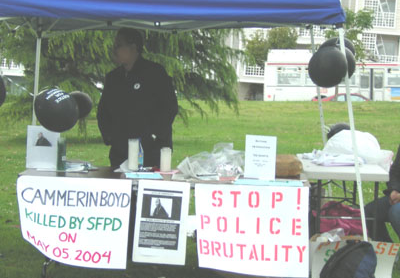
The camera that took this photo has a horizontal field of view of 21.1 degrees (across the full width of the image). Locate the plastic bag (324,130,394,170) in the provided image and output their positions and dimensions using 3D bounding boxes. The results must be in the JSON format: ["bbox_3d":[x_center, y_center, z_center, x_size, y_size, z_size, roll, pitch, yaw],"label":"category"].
[{"bbox_3d":[1.209,0.073,8.250,0.500,0.260,0.380,2,4,5],"label":"plastic bag"}]

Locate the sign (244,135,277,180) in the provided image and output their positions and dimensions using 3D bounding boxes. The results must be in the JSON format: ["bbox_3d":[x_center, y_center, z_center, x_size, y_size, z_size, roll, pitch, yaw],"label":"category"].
[{"bbox_3d":[0.395,0.120,6.970,0.216,0.280,0.020,4,1,22],"label":"sign"}]

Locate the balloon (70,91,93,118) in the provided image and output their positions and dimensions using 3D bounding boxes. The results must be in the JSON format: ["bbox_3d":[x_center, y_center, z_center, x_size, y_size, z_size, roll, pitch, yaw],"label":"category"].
[{"bbox_3d":[-0.831,-0.229,7.350,0.190,0.200,0.190,2,5,0],"label":"balloon"}]

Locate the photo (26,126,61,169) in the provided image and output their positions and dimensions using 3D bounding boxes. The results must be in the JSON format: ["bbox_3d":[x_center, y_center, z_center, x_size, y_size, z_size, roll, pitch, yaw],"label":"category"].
[{"bbox_3d":[-1.027,0.059,7.050,0.216,0.285,0.040,2,-1,10],"label":"photo"}]

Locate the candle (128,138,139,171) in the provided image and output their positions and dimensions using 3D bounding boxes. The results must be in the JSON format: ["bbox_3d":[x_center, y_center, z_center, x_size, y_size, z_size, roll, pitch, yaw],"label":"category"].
[{"bbox_3d":[-0.441,0.106,7.150,0.068,0.208,0.068,2,5,0],"label":"candle"}]

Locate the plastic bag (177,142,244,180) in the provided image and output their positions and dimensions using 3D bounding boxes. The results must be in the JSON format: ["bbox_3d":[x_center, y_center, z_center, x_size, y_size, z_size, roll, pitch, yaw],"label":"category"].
[{"bbox_3d":[0.069,0.142,7.100,0.430,0.220,0.300,2,4,5],"label":"plastic bag"}]

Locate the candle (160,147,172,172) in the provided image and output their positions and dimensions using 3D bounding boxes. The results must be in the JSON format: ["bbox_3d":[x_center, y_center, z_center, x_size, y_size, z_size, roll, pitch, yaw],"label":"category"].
[{"bbox_3d":[-0.225,0.140,7.220,0.075,0.155,0.075,2,4,5],"label":"candle"}]

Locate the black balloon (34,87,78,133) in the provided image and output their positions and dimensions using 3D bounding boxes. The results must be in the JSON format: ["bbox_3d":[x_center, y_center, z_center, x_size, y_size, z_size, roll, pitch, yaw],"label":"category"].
[{"bbox_3d":[-0.918,-0.188,6.900,0.285,0.295,0.285,2,5,0],"label":"black balloon"}]

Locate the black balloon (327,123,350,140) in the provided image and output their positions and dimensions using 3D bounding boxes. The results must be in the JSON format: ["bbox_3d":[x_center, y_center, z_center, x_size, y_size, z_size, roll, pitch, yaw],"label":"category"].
[{"bbox_3d":[1.242,0.000,9.400,0.260,0.270,0.260,2,4,5],"label":"black balloon"}]

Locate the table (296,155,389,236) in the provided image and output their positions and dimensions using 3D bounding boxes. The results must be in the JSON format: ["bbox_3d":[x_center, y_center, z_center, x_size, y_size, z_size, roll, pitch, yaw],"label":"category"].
[{"bbox_3d":[1.059,0.557,8.330,0.640,0.740,1.420,2,5,1],"label":"table"}]

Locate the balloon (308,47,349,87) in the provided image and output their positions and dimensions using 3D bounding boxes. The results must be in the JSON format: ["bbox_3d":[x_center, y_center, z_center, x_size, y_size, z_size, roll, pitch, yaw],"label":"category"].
[{"bbox_3d":[0.873,-0.489,7.300,0.268,0.278,0.268,2,4,5],"label":"balloon"}]

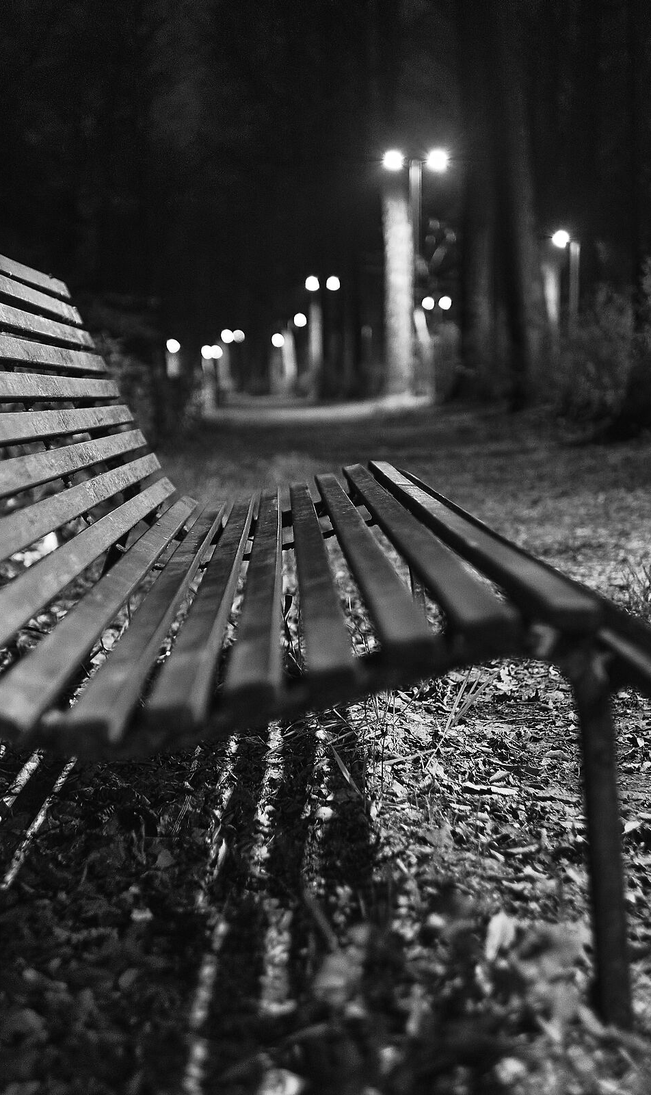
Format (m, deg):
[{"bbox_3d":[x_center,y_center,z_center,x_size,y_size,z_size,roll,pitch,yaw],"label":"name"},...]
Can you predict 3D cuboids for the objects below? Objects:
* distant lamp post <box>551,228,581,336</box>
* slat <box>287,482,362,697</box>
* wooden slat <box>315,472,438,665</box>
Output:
[{"bbox_3d":[5.934,-5.457,39.684,0.600,4.500,0.300,-1,5,-1],"label":"distant lamp post"},{"bbox_3d":[-0.027,-0.014,2.475,0.039,0.025,2.530,-8,6,-1],"label":"slat"},{"bbox_3d":[0.029,-0.038,2.474,0.039,0.025,2.530,-6,6,-1],"label":"wooden slat"}]

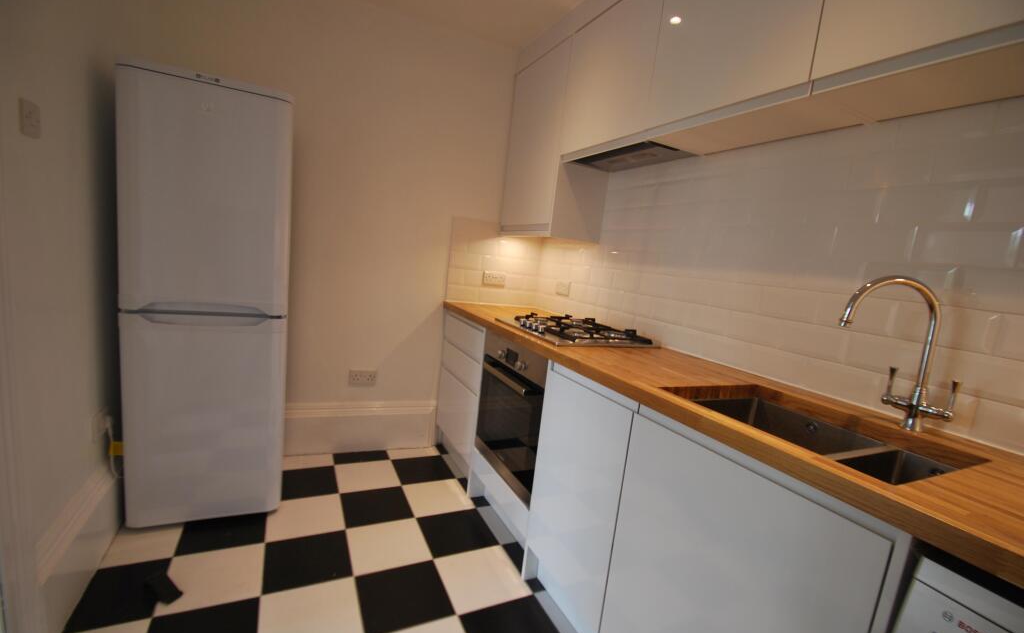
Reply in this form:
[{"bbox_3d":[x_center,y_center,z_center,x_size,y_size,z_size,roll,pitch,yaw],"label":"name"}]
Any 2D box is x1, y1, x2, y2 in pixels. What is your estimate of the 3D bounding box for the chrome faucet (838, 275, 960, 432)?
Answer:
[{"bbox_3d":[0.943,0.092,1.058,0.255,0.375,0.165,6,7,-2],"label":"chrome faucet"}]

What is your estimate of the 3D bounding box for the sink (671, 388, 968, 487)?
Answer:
[{"bbox_3d":[0.721,0.370,1.087,0.415,0.195,0.540,3,8,-28],"label":"sink"}]

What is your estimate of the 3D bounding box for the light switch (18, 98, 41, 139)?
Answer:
[{"bbox_3d":[-1.175,-0.485,1.043,0.012,0.086,0.086,3,8,-28],"label":"light switch"}]

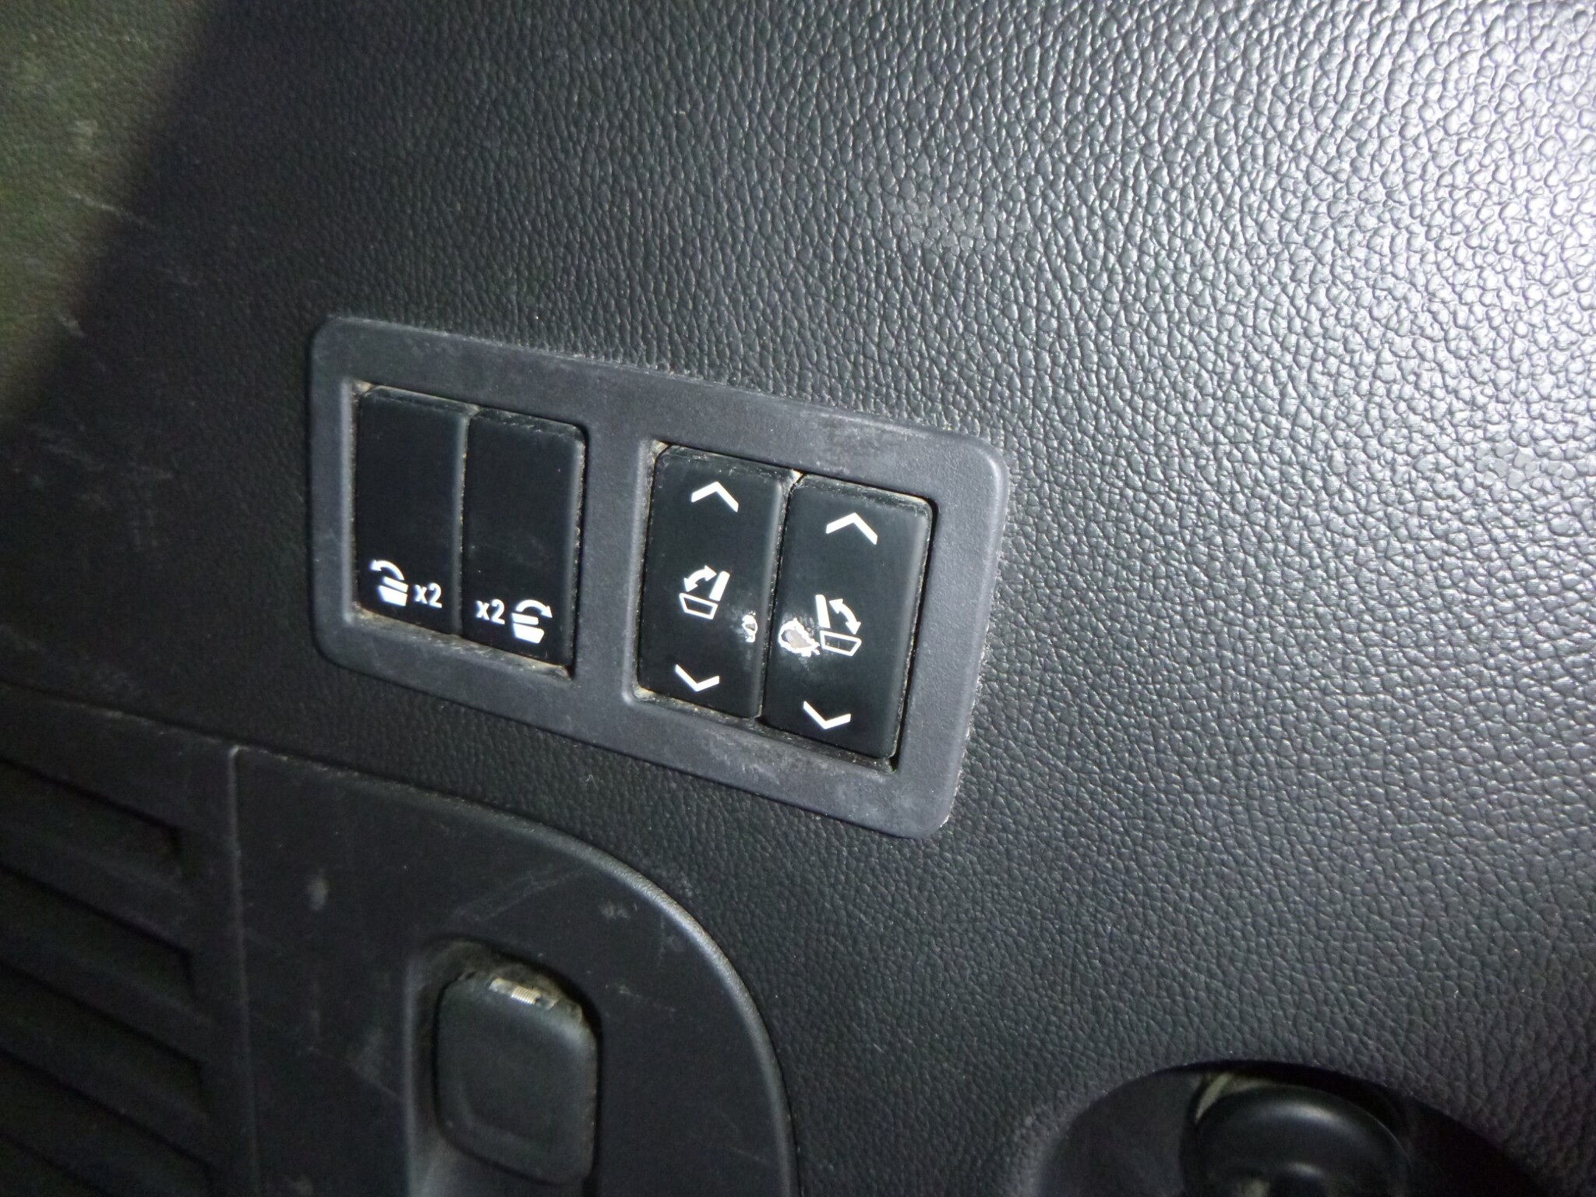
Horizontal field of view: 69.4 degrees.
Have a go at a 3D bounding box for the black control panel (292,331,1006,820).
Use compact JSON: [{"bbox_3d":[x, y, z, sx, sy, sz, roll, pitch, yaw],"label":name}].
[{"bbox_3d":[-0.026,-0.005,0.172,0.112,0.058,0.011,14,19,19],"label":"black control panel"}]

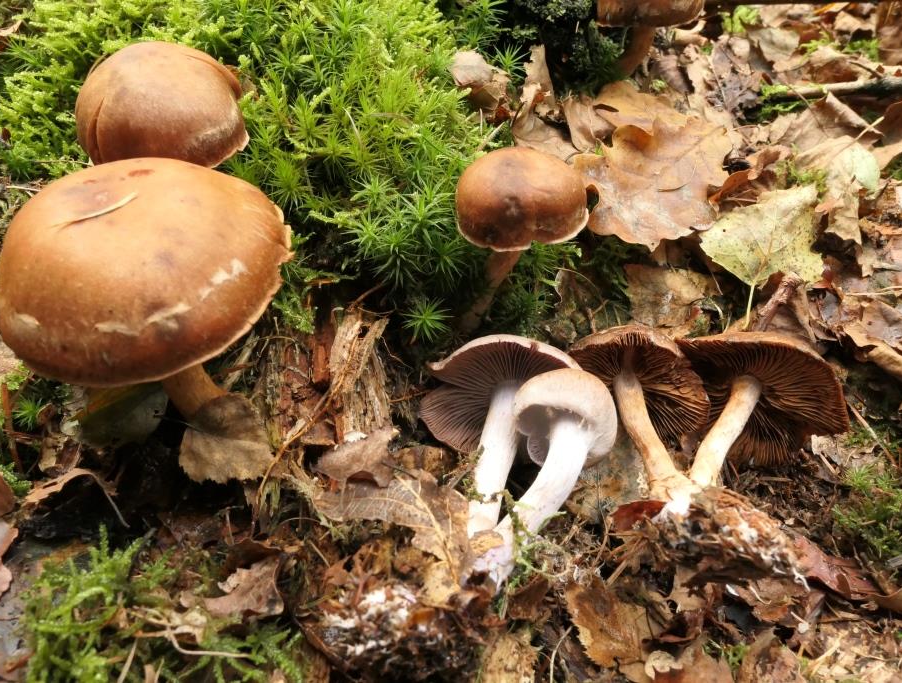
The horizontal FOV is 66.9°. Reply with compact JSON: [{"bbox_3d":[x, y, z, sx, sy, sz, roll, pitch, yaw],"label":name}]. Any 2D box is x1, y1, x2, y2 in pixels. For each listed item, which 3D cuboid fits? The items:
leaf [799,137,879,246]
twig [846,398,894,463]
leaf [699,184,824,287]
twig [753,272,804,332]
[{"bbox_3d":[0.207,-0.086,0.367,0.043,0.018,0.074,26,63,14],"label":"leaf"},{"bbox_3d":[0.164,0.035,0.268,0.002,0.002,0.029,-10,49,-10],"label":"twig"},{"bbox_3d":[0.159,-0.057,0.342,0.060,0.010,0.074,23,66,11],"label":"leaf"},{"bbox_3d":[0.145,-0.018,0.303,0.006,0.006,0.033,31,70,29],"label":"twig"}]

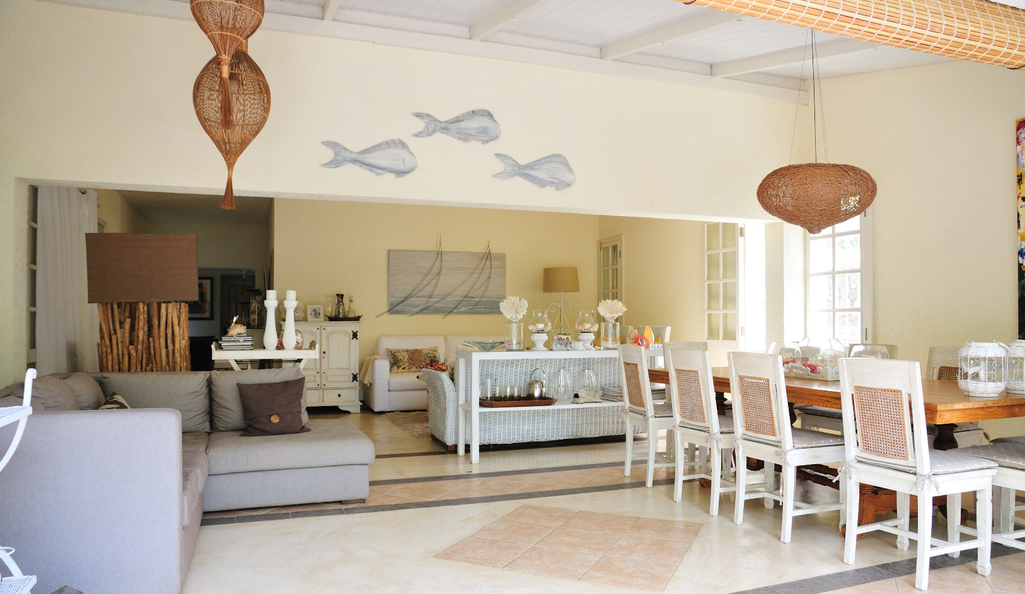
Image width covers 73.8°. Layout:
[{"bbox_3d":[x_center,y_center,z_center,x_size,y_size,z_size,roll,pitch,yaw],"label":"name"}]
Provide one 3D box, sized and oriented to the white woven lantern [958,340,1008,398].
[{"bbox_3d":[2.204,0.335,3.212,0.198,0.260,0.194,1,-2,-20],"label":"white woven lantern"}]

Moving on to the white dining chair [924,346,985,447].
[{"bbox_3d":[2.552,0.804,4.205,0.496,0.969,0.439,1,-2,-21],"label":"white dining chair"}]

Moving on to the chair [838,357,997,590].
[{"bbox_3d":[1.858,0.767,3.170,0.496,0.969,0.439,1,-2,-27],"label":"chair"}]

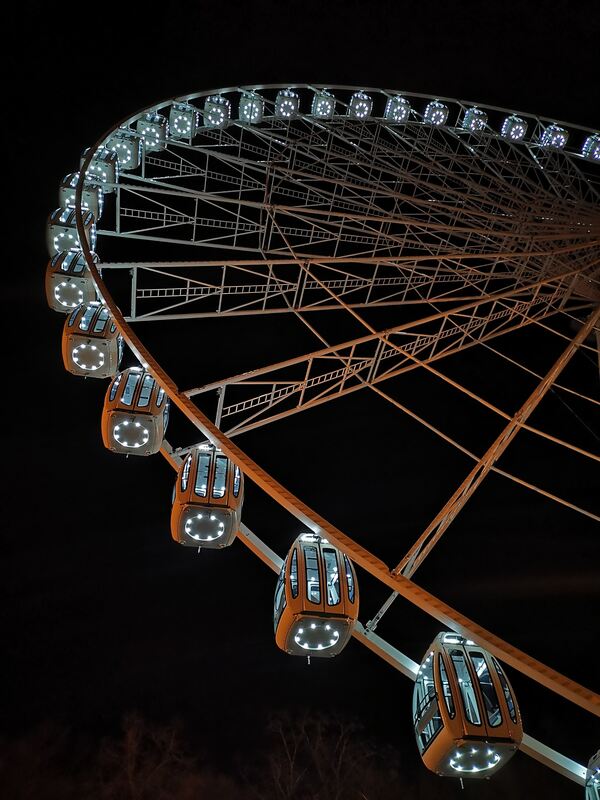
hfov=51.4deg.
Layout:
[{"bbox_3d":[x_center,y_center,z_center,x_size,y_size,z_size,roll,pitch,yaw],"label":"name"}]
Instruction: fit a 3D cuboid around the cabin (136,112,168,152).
[{"bbox_3d":[-9.144,-16.792,38.938,1.845,2.430,1.665,8,-52,-8],"label":"cabin"}]

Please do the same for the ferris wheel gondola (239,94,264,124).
[{"bbox_3d":[-3.666,-22.742,48.435,1.760,2.430,1.750,8,-52,-7],"label":"ferris wheel gondola"}]

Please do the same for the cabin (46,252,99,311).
[{"bbox_3d":[-8.538,-4.636,23.911,1.845,2.430,1.665,8,-52,-8],"label":"cabin"}]

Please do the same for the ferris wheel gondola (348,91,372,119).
[{"bbox_3d":[5.242,-25.691,54.549,1.845,2.430,1.665,8,-52,-8],"label":"ferris wheel gondola"}]

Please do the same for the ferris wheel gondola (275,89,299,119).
[{"bbox_3d":[-1.048,-23.774,50.230,1.845,2.430,1.665,8,-52,-8],"label":"ferris wheel gondola"}]

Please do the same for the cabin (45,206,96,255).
[{"bbox_3d":[-9.776,-7.246,27.099,1.760,2.430,1.750,8,-52,-7],"label":"cabin"}]

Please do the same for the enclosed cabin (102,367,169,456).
[{"bbox_3d":[-4.901,0.229,18.932,1.845,2.430,1.665,8,-52,-8],"label":"enclosed cabin"}]

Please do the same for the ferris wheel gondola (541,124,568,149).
[{"bbox_3d":[24.493,-25.194,60.158,1.760,2.430,1.750,8,-52,-7],"label":"ferris wheel gondola"}]

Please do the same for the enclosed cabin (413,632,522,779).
[{"bbox_3d":[3.511,6.563,13.663,1.845,2.430,1.665,8,-52,-8],"label":"enclosed cabin"}]

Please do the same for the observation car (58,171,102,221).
[{"bbox_3d":[-10.405,-9.801,30.115,1.760,2.430,1.750,8,-52,-7],"label":"observation car"}]

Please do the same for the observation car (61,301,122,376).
[{"bbox_3d":[-7.033,-2.173,21.571,1.760,2.430,1.750,8,-52,-7],"label":"observation car"}]

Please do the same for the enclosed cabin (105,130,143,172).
[{"bbox_3d":[-10.127,-14.732,36.393,1.760,2.430,1.750,8,-52,-7],"label":"enclosed cabin"}]

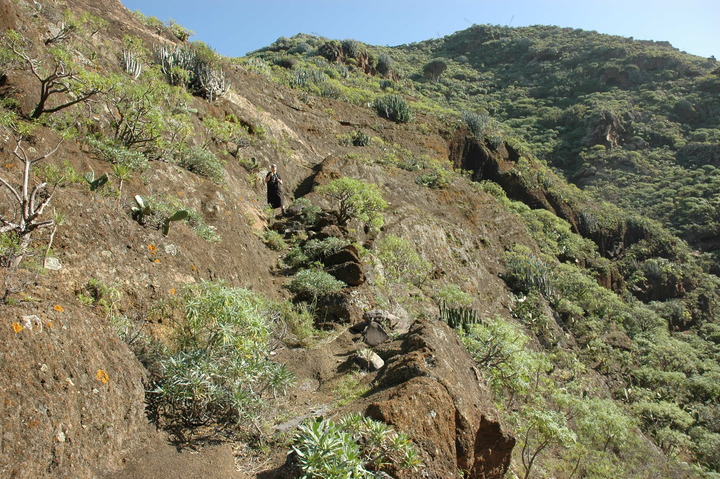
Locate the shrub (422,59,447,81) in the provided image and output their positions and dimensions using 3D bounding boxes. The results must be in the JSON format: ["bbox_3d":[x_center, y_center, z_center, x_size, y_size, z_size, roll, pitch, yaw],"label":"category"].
[{"bbox_3d":[12.426,-28.354,90.000,3.843,3.559,3.843,-1,-4,8],"label":"shrub"}]

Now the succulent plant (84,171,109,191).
[{"bbox_3d":[-3.907,-0.875,8.000,0.342,0.288,0.239,2,-4,-26],"label":"succulent plant"}]

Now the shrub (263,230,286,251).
[{"bbox_3d":[-2.092,0.024,13.200,0.564,0.475,0.507,1,-4,-9],"label":"shrub"}]

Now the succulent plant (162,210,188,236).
[{"bbox_3d":[-3.317,-0.288,9.700,0.453,0.453,0.295,0,-3,0],"label":"succulent plant"}]

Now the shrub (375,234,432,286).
[{"bbox_3d":[1.032,0.498,12.800,1.321,1.197,1.189,0,-4,5],"label":"shrub"}]

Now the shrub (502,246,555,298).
[{"bbox_3d":[6.870,1.345,22.000,2.056,2.056,1.810,0,-3,0],"label":"shrub"}]

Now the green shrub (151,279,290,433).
[{"bbox_3d":[-1.223,1.032,4.800,1.196,1.260,1.052,1,-4,-14],"label":"green shrub"}]

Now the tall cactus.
[{"bbox_3d":[-8.893,-6.850,21.000,0.831,1.133,0.731,0,-3,0],"label":"tall cactus"}]

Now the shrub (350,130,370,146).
[{"bbox_3d":[0.030,-5.990,32.000,1.150,0.920,1.012,0,-3,0],"label":"shrub"}]

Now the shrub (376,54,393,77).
[{"bbox_3d":[3.405,-24.185,75.000,2.157,2.966,1.898,0,-3,0],"label":"shrub"}]

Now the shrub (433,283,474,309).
[{"bbox_3d":[2.067,1.225,11.800,0.840,0.552,0.756,-1,-4,10],"label":"shrub"}]

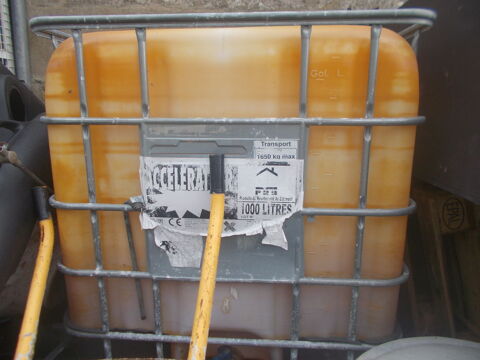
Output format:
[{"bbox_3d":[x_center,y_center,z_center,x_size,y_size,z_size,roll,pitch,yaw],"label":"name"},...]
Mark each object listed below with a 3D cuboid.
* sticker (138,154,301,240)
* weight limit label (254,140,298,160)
[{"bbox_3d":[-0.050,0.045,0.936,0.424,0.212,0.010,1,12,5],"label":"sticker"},{"bbox_3d":[0.090,-0.074,0.895,0.108,0.051,0.006,1,12,5],"label":"weight limit label"}]

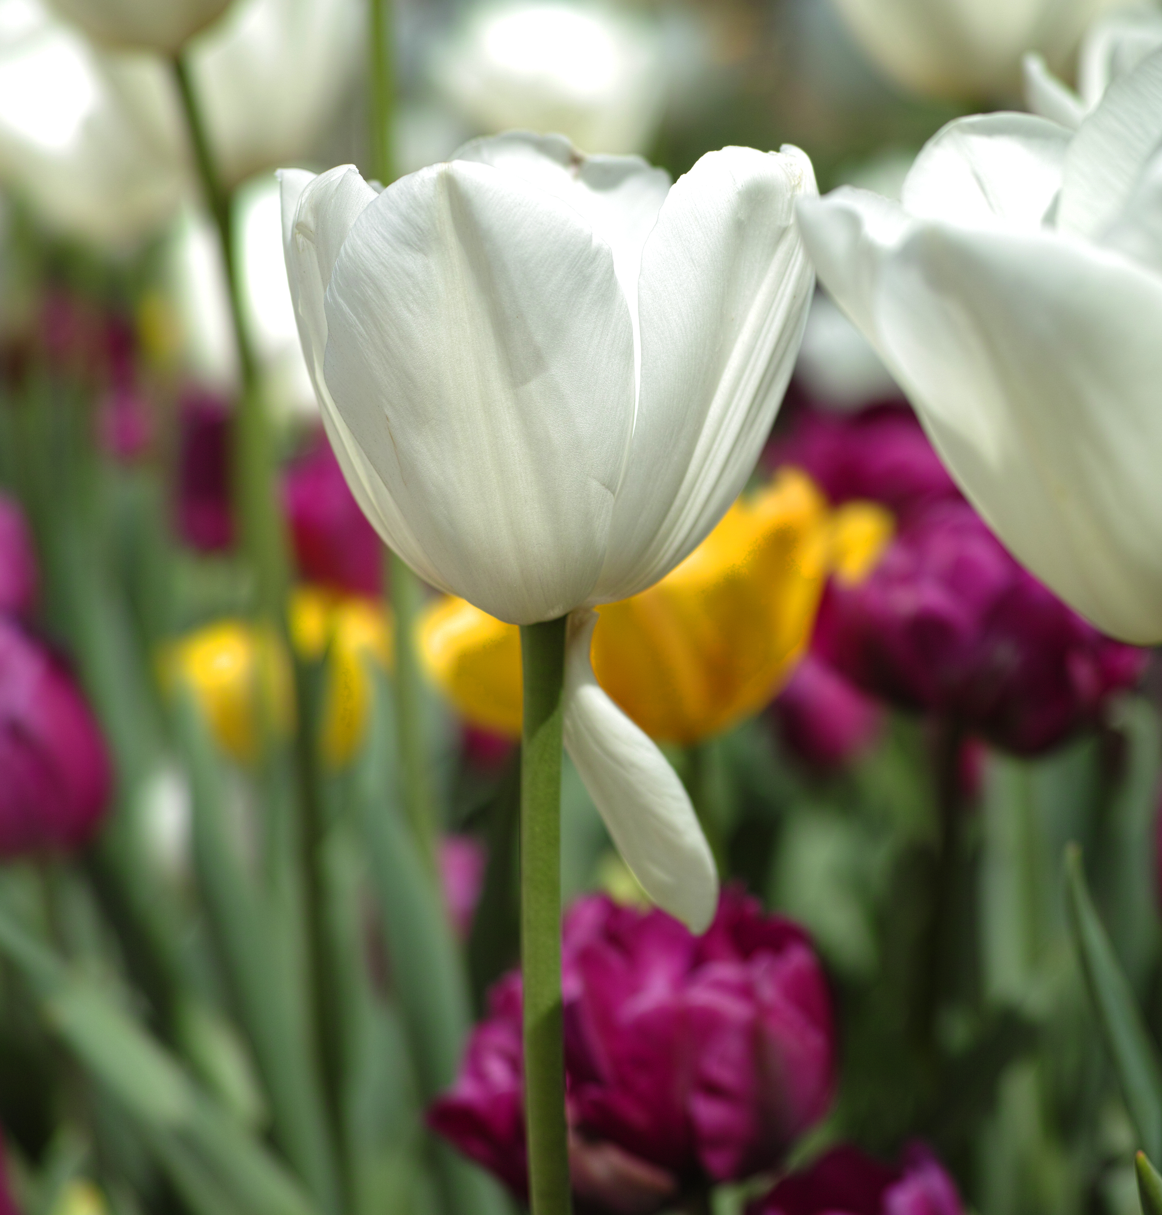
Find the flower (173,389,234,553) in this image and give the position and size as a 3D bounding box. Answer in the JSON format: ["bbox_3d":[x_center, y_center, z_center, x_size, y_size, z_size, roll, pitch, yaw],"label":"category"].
[{"bbox_3d":[-0.135,-0.051,1.420,0.036,0.059,0.038,0,9,0],"label":"flower"}]

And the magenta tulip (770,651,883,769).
[{"bbox_3d":[0.077,0.028,1.220,0.040,0.050,0.041,-25,8,4],"label":"magenta tulip"}]

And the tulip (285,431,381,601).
[{"bbox_3d":[-0.082,-0.032,1.330,0.043,0.056,0.043,0,9,0],"label":"tulip"}]

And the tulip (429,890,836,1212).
[{"bbox_3d":[0.010,0.085,0.730,0.078,0.060,0.073,0,9,0],"label":"tulip"}]

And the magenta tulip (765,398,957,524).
[{"bbox_3d":[0.086,-0.040,1.150,0.068,0.056,0.066,0,9,0],"label":"magenta tulip"}]

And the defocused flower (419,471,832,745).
[{"bbox_3d":[0.010,0.000,0.830,0.090,0.063,0.084,0,9,0],"label":"defocused flower"}]

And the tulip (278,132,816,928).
[{"bbox_3d":[-0.005,-0.012,0.570,0.081,0.118,0.076,0,9,0],"label":"tulip"}]

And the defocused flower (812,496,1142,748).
[{"bbox_3d":[0.103,0.004,0.980,0.083,0.068,0.082,0,9,0],"label":"defocused flower"}]

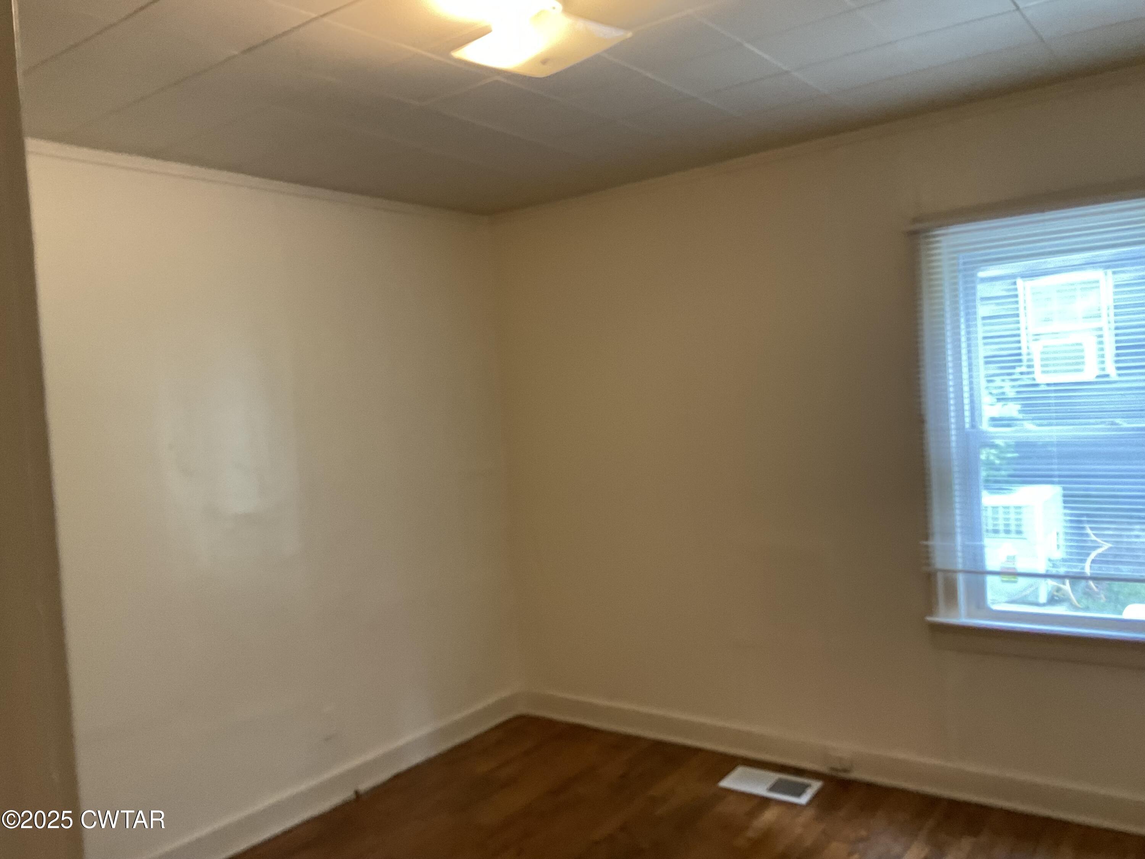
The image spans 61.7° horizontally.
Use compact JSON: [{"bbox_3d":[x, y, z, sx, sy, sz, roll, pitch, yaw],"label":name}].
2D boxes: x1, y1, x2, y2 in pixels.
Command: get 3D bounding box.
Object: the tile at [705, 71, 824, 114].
[{"bbox_3d":[0.607,-1.053,3.002,0.305,0.017,0.305,-3,2,37],"label":"tile"}]

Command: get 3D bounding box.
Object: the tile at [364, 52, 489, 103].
[{"bbox_3d":[-0.427,-0.971,2.638,0.305,0.017,0.305,-3,2,37],"label":"tile"}]

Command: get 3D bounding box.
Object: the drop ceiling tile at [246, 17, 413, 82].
[{"bbox_3d":[-0.610,-0.951,2.395,0.305,0.017,0.305,-3,2,37],"label":"drop ceiling tile"}]

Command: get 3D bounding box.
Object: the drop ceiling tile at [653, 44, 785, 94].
[{"bbox_3d":[0.424,-1.033,2.758,0.305,0.017,0.305,-3,2,37],"label":"drop ceiling tile"}]

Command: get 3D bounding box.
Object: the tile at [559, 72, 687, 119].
[{"bbox_3d":[0.181,-1.022,2.942,0.305,0.017,0.305,-3,2,37],"label":"tile"}]

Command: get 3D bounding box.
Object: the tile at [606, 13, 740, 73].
[{"bbox_3d":[0.242,-1.012,2.515,0.305,0.017,0.305,-3,2,37],"label":"tile"}]

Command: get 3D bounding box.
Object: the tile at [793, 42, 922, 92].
[{"bbox_3d":[0.850,-1.064,2.818,0.305,0.017,0.305,-3,2,37],"label":"tile"}]

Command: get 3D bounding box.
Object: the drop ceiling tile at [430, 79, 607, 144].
[{"bbox_3d":[-0.166,-1.001,3.013,0.305,0.017,0.610,-3,2,37],"label":"drop ceiling tile"}]

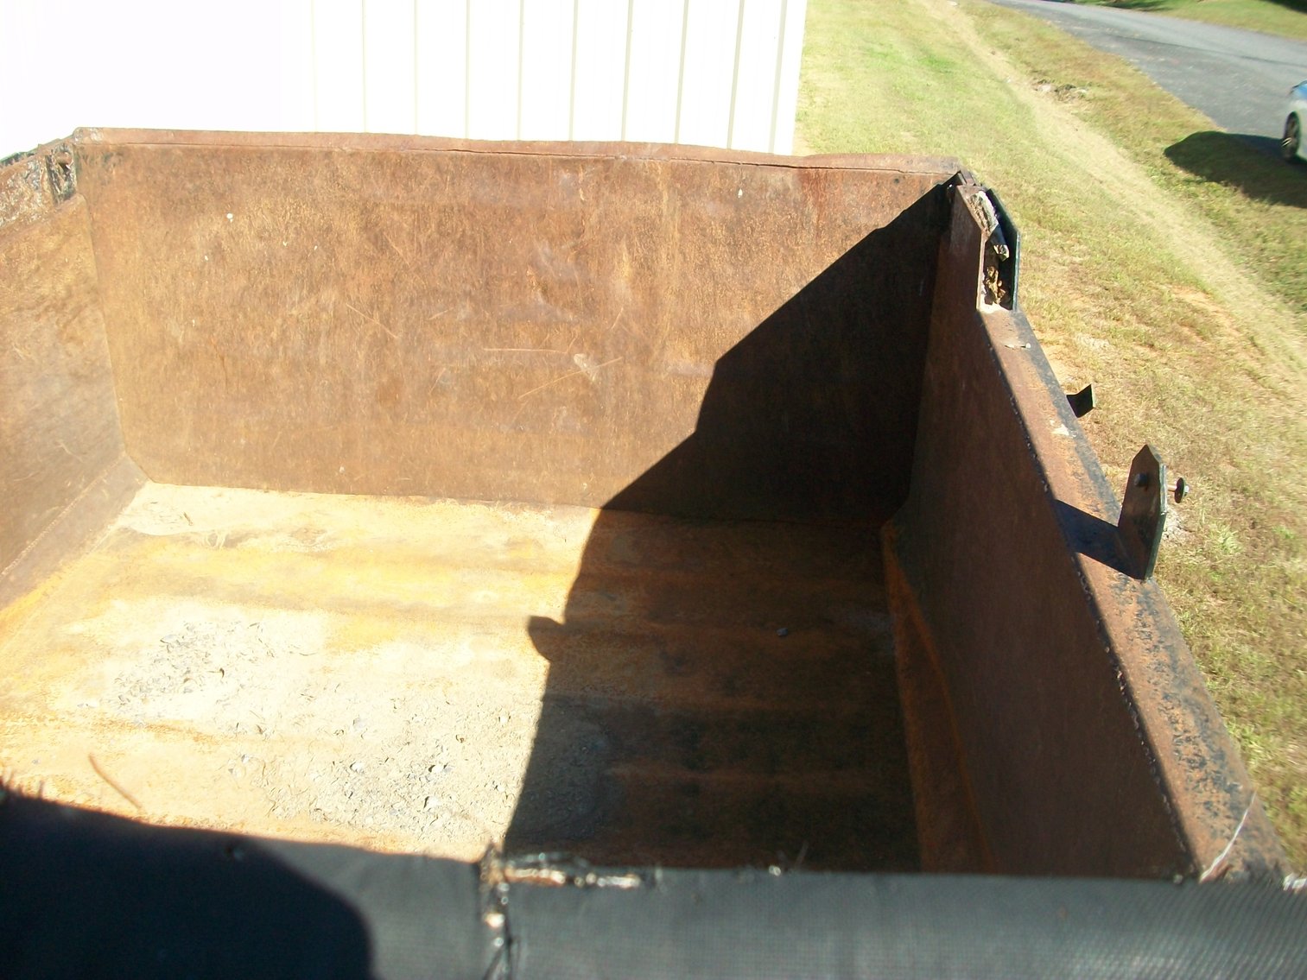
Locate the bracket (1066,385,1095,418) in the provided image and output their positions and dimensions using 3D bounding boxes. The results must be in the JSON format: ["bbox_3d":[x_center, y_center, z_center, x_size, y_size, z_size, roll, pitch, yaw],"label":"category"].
[{"bbox_3d":[0.698,-0.143,2.110,0.060,0.055,0.065,4,25,4],"label":"bracket"}]

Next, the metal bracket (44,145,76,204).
[{"bbox_3d":[-1.388,-0.740,3.008,0.055,0.120,0.100,3,27,4],"label":"metal bracket"}]

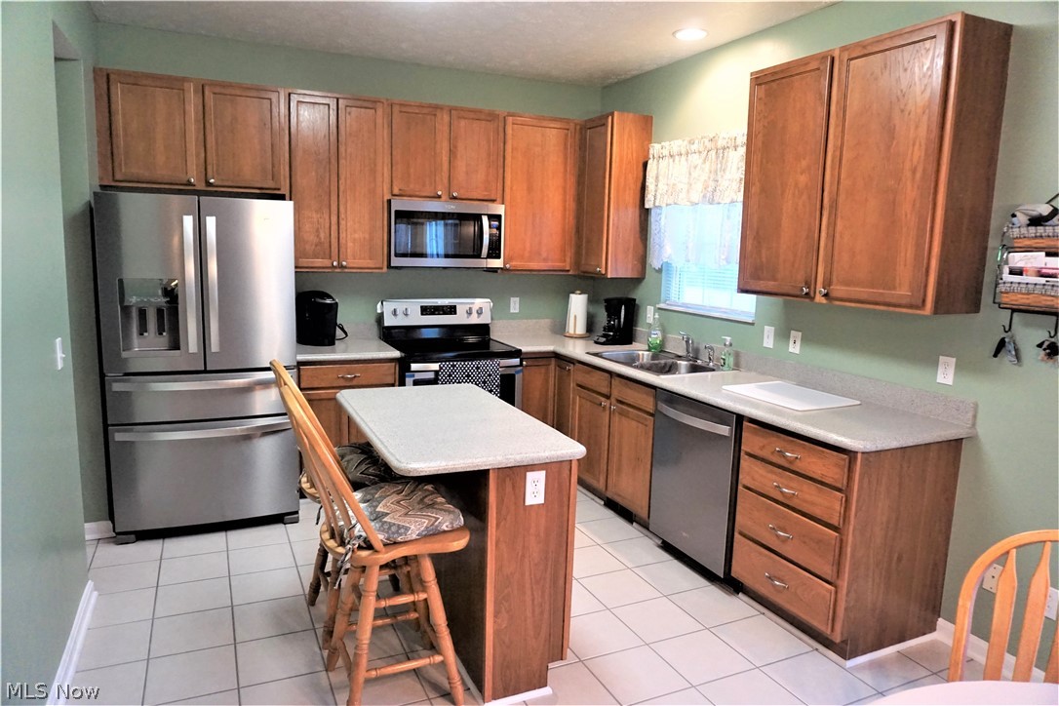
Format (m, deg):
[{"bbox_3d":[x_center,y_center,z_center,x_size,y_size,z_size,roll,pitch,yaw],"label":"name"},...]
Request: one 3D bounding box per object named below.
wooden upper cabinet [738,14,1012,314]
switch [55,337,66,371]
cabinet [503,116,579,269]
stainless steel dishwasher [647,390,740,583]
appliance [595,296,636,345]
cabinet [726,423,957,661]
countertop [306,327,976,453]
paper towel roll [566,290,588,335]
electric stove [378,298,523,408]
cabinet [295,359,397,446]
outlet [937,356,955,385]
[{"bbox_3d":[1.405,-0.753,3.075,0.315,1.058,1.054,-3,10,-24],"label":"wooden upper cabinet"},{"bbox_3d":[-1.785,0.003,2.701,0.014,0.114,0.070,-3,10,-24],"label":"switch"},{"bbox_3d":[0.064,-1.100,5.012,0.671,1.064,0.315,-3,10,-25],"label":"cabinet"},{"bbox_3d":[1.041,0.630,3.607,0.622,0.838,0.605,-3,10,-25],"label":"stainless steel dishwasher"},{"bbox_3d":[0.587,-0.226,4.957,0.268,0.320,0.177,-3,10,-27],"label":"appliance"},{"bbox_3d":[1.328,0.738,3.049,0.625,0.872,0.610,-2,10,-24],"label":"cabinet"},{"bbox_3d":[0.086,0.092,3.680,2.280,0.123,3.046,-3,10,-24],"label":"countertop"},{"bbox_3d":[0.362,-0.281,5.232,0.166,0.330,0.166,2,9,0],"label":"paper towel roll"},{"bbox_3d":[-0.538,0.271,4.716,0.770,1.160,0.705,-3,10,-24],"label":"electric stove"},{"bbox_3d":[-1.211,0.427,4.544,0.605,0.872,0.620,-2,10,-24],"label":"cabinet"},{"bbox_3d":[1.698,0.072,2.881,0.008,0.113,0.071,-3,10,-24],"label":"outlet"}]

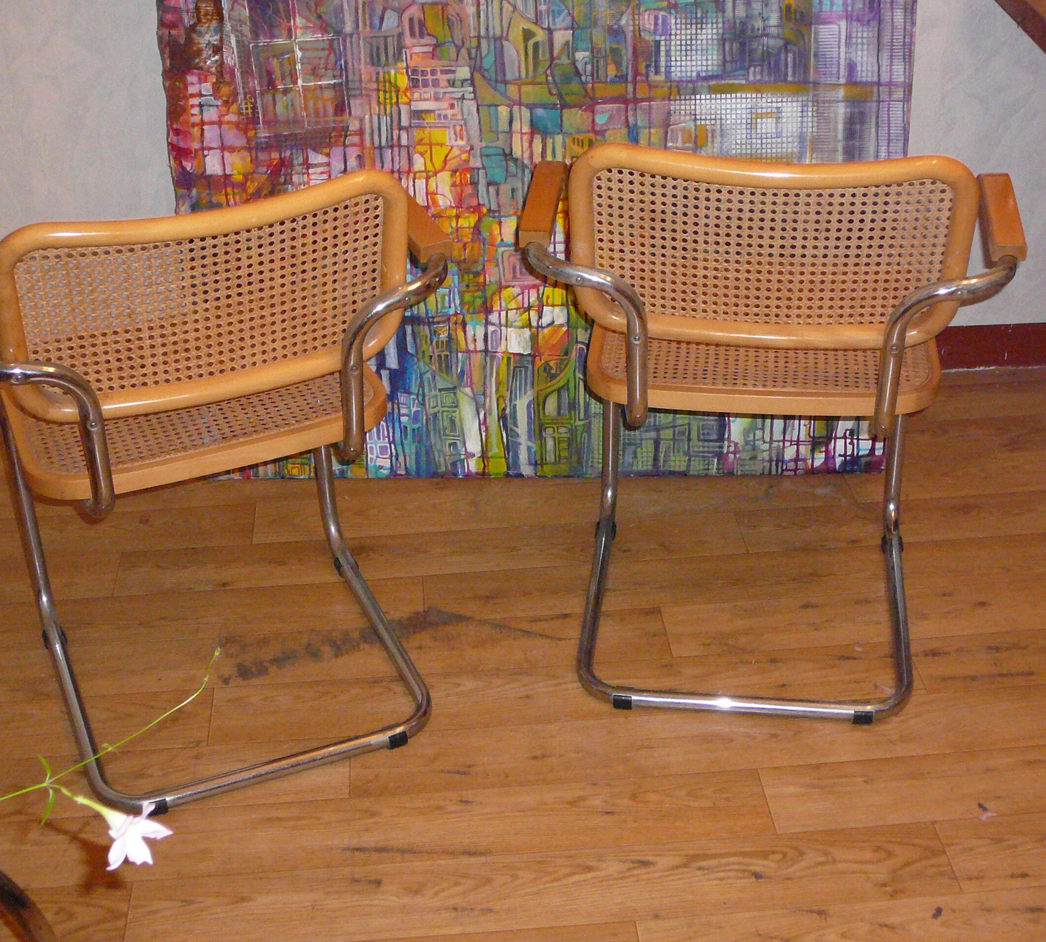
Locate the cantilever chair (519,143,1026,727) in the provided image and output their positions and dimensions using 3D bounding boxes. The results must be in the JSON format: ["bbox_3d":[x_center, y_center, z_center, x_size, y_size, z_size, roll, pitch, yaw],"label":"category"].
[{"bbox_3d":[0.319,-0.132,2.210,0.604,0.828,0.608,3,31,7],"label":"cantilever chair"}]

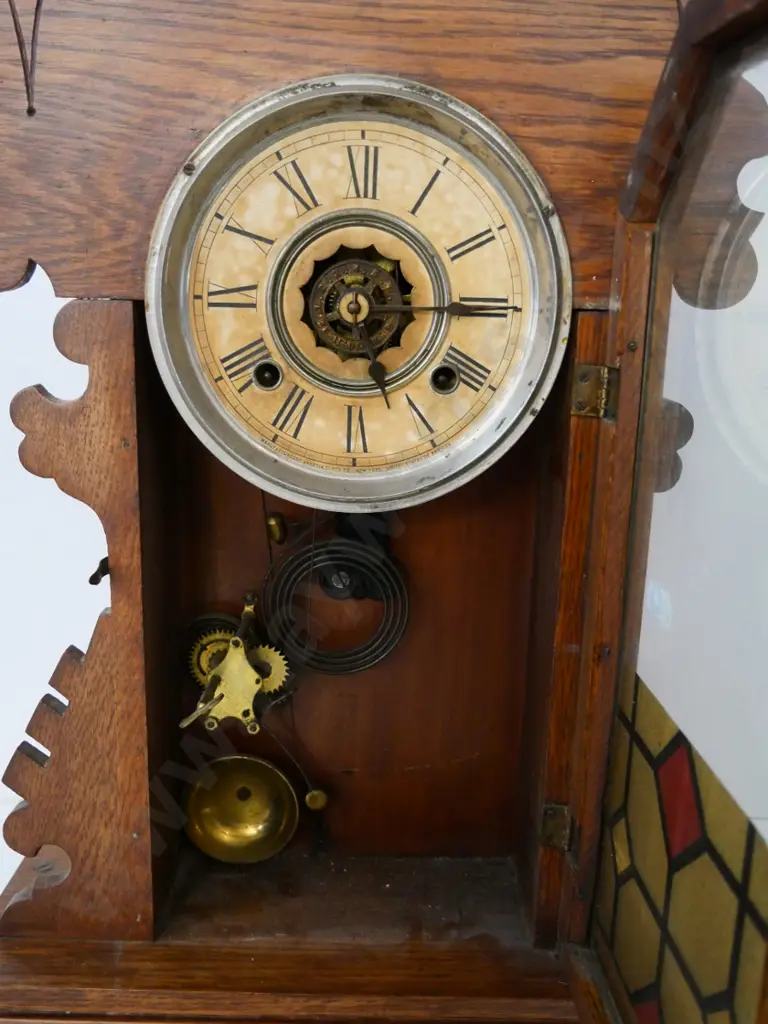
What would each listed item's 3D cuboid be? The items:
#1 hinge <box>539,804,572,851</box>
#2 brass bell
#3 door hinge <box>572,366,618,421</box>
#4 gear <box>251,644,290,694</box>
[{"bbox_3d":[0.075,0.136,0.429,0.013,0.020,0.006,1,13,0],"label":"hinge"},{"bbox_3d":[-0.065,0.135,0.468,0.052,0.052,0.018,1,7,-1],"label":"brass bell"},{"bbox_3d":[0.081,-0.046,0.386,0.016,0.020,0.008,1,13,0],"label":"door hinge"},{"bbox_3d":[-0.052,0.069,0.437,0.023,0.023,0.003,1,14,-1],"label":"gear"}]

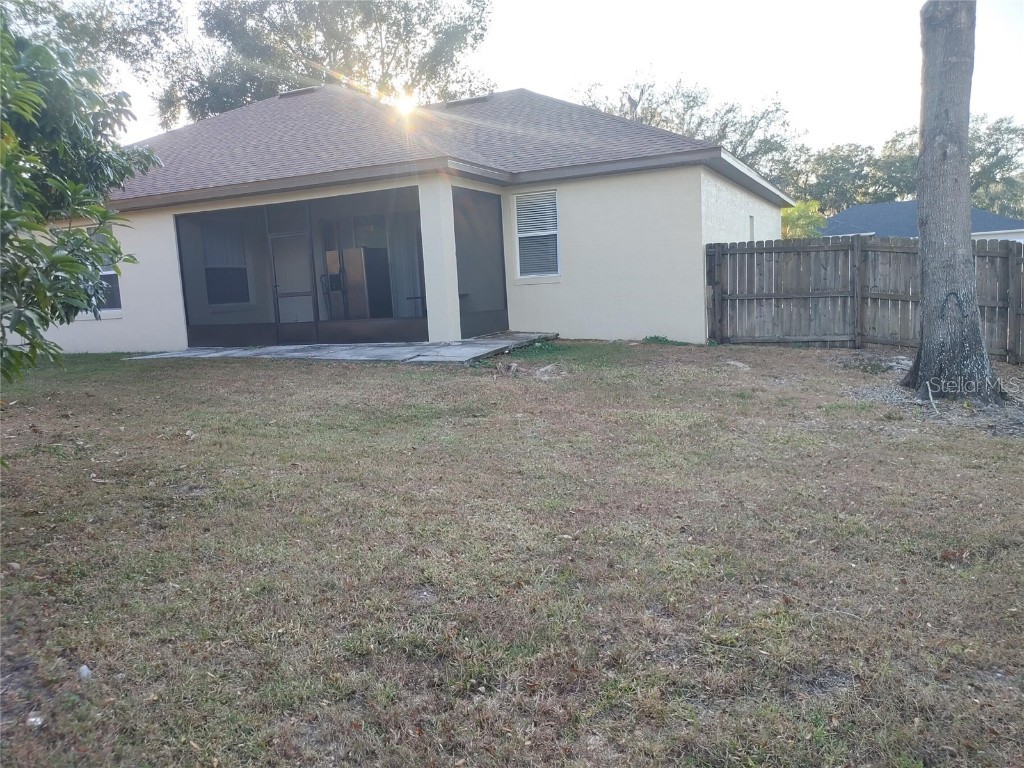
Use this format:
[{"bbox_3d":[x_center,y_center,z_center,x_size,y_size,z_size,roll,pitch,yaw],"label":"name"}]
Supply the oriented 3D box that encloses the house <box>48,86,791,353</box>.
[{"bbox_3d":[-3.872,-5.089,21.933,20.970,7.080,15.230,0,9,25],"label":"house"}]

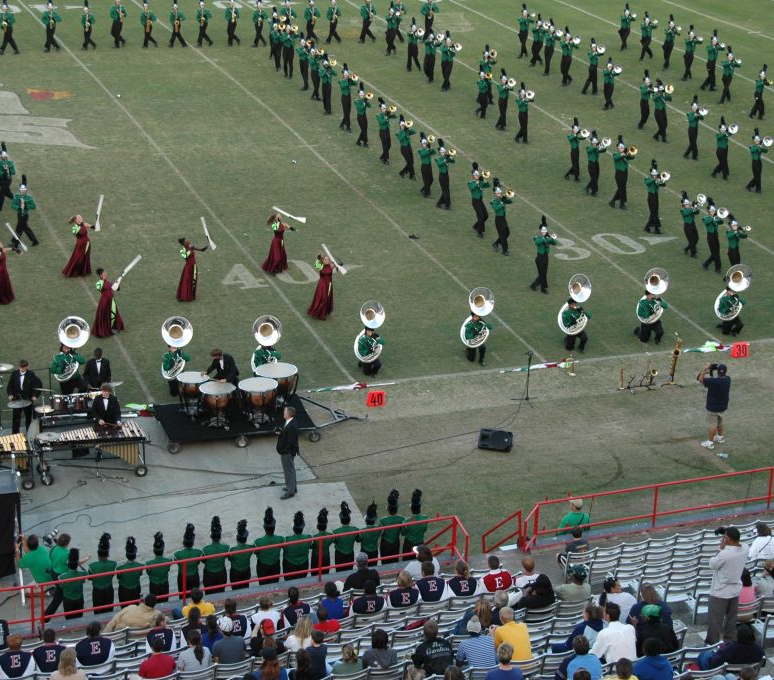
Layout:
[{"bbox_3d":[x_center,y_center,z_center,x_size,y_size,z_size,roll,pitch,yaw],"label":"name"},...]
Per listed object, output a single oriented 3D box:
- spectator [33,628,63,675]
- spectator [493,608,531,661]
[{"bbox_3d":[-4.727,4.595,26.404,0.500,1.280,0.750,-6,22,-20],"label":"spectator"},{"bbox_3d":[1.504,3.991,24.024,0.500,1.331,0.850,-6,22,-19],"label":"spectator"}]

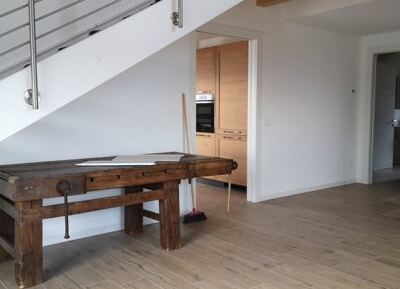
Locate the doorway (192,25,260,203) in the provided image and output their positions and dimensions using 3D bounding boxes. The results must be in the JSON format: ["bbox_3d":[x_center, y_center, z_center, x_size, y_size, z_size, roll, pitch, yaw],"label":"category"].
[{"bbox_3d":[0.311,-0.299,5.061,1.142,2.165,0.150,-4,7,-38],"label":"doorway"}]

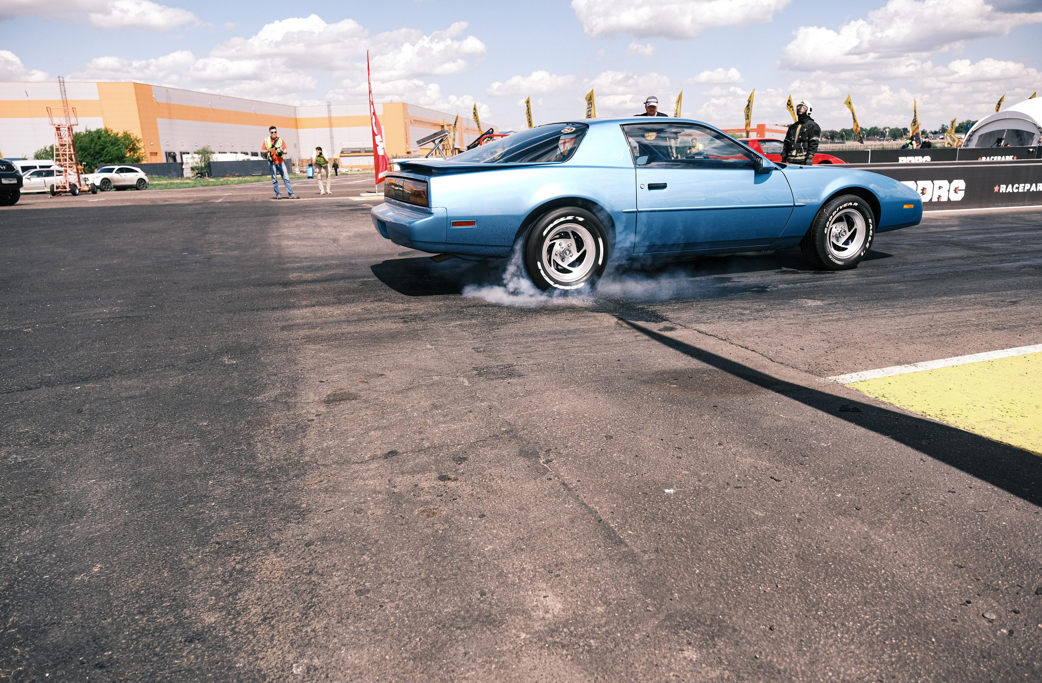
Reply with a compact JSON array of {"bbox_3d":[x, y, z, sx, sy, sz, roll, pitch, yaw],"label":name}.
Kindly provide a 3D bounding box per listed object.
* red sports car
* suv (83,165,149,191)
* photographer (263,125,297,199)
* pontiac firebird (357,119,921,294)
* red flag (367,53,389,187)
[{"bbox_3d":[6.450,-4.790,18.780,4.900,1.270,1.840,-7,16,-19],"label":"red sports car"},{"bbox_3d":[-28.619,-11.462,48.921,1.930,1.680,4.860,4,16,19],"label":"suv"},{"bbox_3d":[-6.258,-4.645,18.115,0.720,1.830,0.500,-6,16,-17],"label":"photographer"},{"bbox_3d":[1.182,-1.319,6.319,5.000,1.280,1.860,-6,16,-16],"label":"pontiac firebird"},{"bbox_3d":[-3.973,-6.250,19.373,0.550,3.600,0.200,-4,15,-10],"label":"red flag"}]

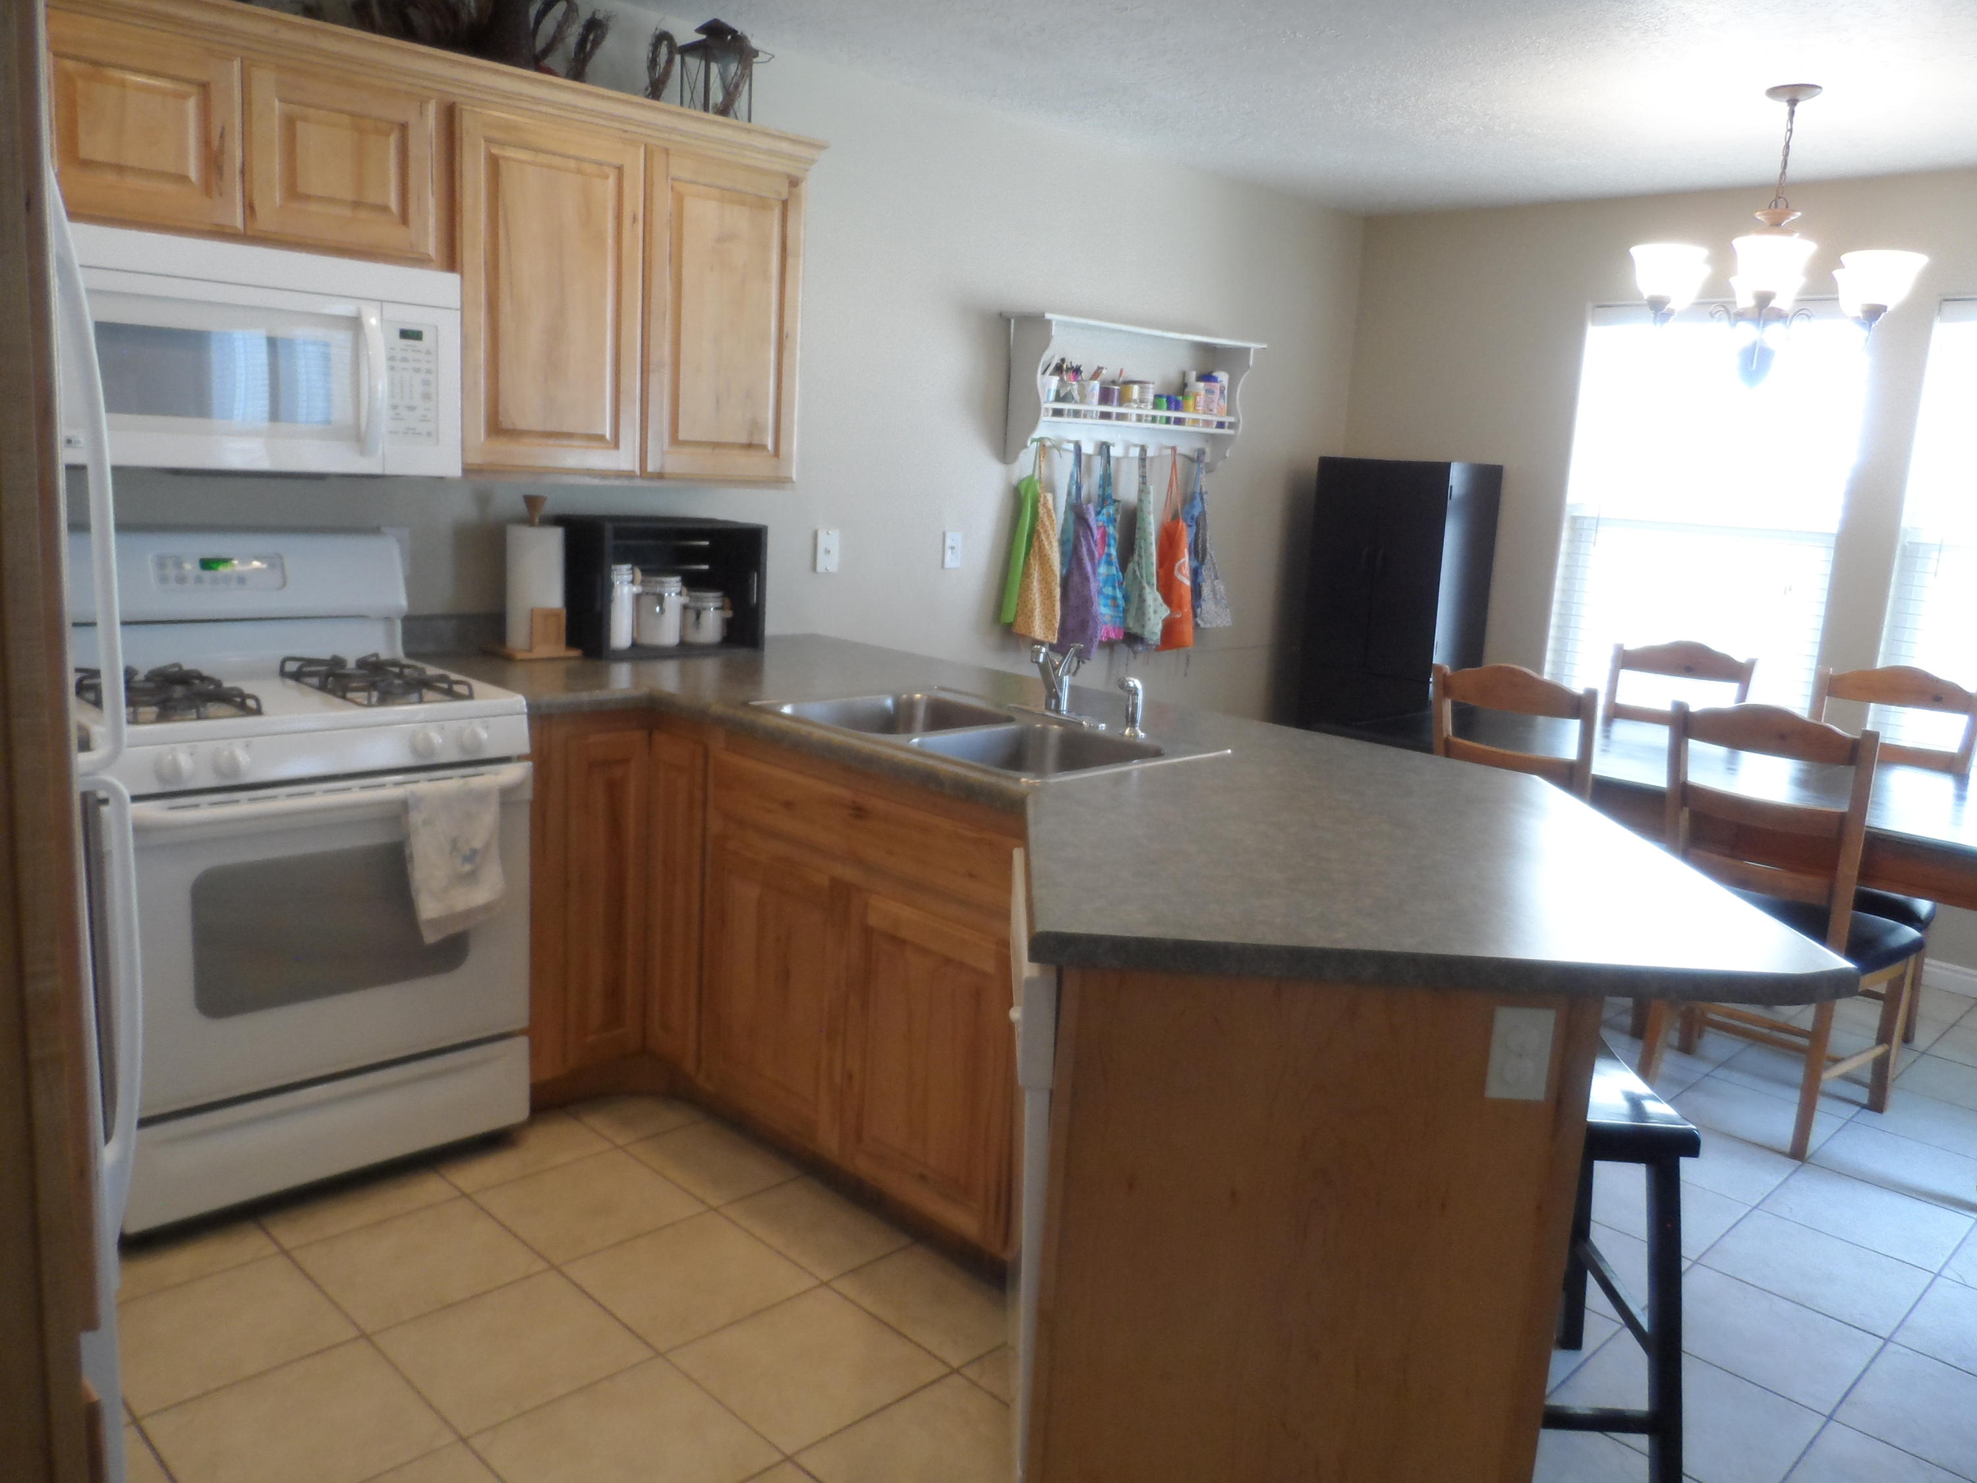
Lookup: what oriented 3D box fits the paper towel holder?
[{"bbox_3d":[-1.086,-0.396,3.277,0.172,0.377,0.169,9,12,29],"label":"paper towel holder"}]

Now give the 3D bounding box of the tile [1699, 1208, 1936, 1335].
[{"bbox_3d":[1.630,1.043,2.700,0.326,0.012,0.325,13,15,43],"label":"tile"}]

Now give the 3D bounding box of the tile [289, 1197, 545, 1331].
[{"bbox_3d":[-1.025,0.942,2.479,0.330,0.010,0.330,-6,14,-44],"label":"tile"}]

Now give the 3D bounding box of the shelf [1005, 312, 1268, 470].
[{"bbox_3d":[0.509,-1.159,4.685,1.100,0.450,0.190,-6,14,-44],"label":"shelf"}]

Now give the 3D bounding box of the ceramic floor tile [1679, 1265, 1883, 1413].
[{"bbox_3d":[1.390,1.073,2.481,0.326,0.012,0.325,13,15,43],"label":"ceramic floor tile"}]

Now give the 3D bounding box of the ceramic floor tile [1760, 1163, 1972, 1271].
[{"bbox_3d":[1.868,1.012,2.916,0.330,0.010,0.330,-6,14,-44],"label":"ceramic floor tile"}]

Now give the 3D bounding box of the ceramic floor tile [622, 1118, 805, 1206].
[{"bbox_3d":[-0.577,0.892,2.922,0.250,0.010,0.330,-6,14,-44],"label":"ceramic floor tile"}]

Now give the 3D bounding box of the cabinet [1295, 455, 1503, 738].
[{"bbox_3d":[1.539,-0.297,5.319,0.553,1.555,0.385,13,15,43],"label":"cabinet"}]

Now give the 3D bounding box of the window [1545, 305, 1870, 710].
[{"bbox_3d":[2.442,-0.749,4.734,0.879,1.468,0.099,13,14,41],"label":"window"}]

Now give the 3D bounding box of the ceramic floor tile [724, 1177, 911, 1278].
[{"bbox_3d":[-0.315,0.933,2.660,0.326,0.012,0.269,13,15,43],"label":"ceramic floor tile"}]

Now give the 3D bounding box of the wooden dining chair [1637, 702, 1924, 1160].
[{"bbox_3d":[1.919,0.406,3.336,0.540,1.000,0.460,-6,14,-44],"label":"wooden dining chair"}]

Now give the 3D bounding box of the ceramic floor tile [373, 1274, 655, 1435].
[{"bbox_3d":[-0.782,1.002,2.264,0.330,0.010,0.330,-6,14,-44],"label":"ceramic floor tile"}]

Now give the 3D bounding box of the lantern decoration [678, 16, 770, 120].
[{"bbox_3d":[-0.649,-1.580,3.286,0.143,0.279,0.148,13,15,43],"label":"lantern decoration"}]

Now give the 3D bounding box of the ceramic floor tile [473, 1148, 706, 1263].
[{"bbox_3d":[-0.775,0.902,2.674,0.326,0.012,0.325,13,15,43],"label":"ceramic floor tile"}]

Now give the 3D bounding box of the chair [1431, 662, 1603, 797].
[{"bbox_3d":[1.477,0.298,3.680,0.445,1.042,0.552,13,15,43],"label":"chair"}]

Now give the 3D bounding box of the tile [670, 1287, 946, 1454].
[{"bbox_3d":[-0.299,1.036,2.280,0.330,0.010,0.330,-6,14,-44],"label":"tile"}]

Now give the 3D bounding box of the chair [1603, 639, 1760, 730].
[{"bbox_3d":[2.104,0.197,4.438,0.540,1.000,0.460,-6,14,-44],"label":"chair"}]

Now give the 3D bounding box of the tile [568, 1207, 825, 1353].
[{"bbox_3d":[-0.543,0.977,2.500,0.330,0.010,0.330,-6,14,-44],"label":"tile"}]

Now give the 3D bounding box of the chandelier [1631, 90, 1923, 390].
[{"bbox_3d":[1.975,-1.258,3.466,0.660,0.690,0.660,-6,14,-44],"label":"chandelier"}]

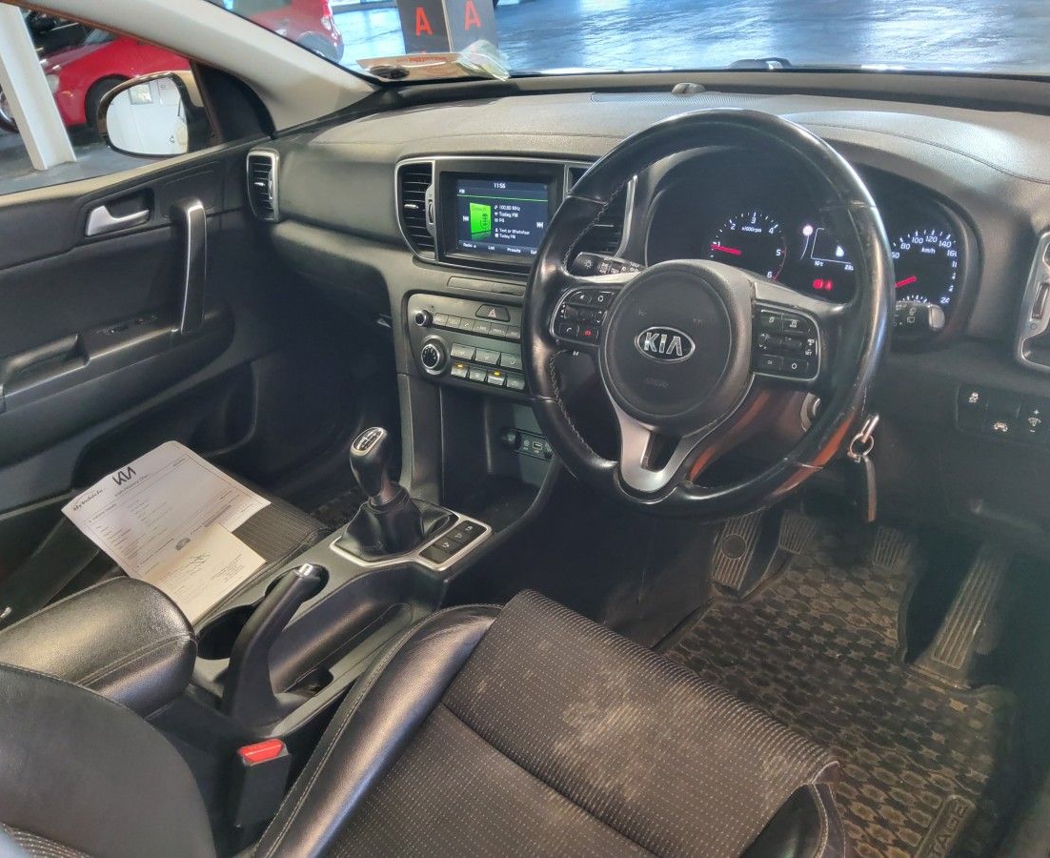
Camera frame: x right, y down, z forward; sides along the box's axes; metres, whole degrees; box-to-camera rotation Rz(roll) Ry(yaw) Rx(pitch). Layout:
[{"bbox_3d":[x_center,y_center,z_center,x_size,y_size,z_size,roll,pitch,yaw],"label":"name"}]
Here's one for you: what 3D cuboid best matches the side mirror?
[{"bbox_3d":[-0.723,-0.604,1.673,0.215,0.168,0.140,5,30,25],"label":"side mirror"}]

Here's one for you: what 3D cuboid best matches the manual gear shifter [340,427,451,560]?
[{"bbox_3d":[-0.183,0.068,1.073,0.108,0.148,0.128,15,35,37],"label":"manual gear shifter"}]

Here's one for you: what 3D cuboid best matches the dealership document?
[{"bbox_3d":[-0.524,0.140,1.292,0.400,0.015,0.222,24,50,38],"label":"dealership document"}]

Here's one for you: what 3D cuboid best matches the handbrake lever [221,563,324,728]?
[{"bbox_3d":[-0.262,0.228,0.910,0.045,0.130,0.160,15,35,37],"label":"handbrake lever"}]

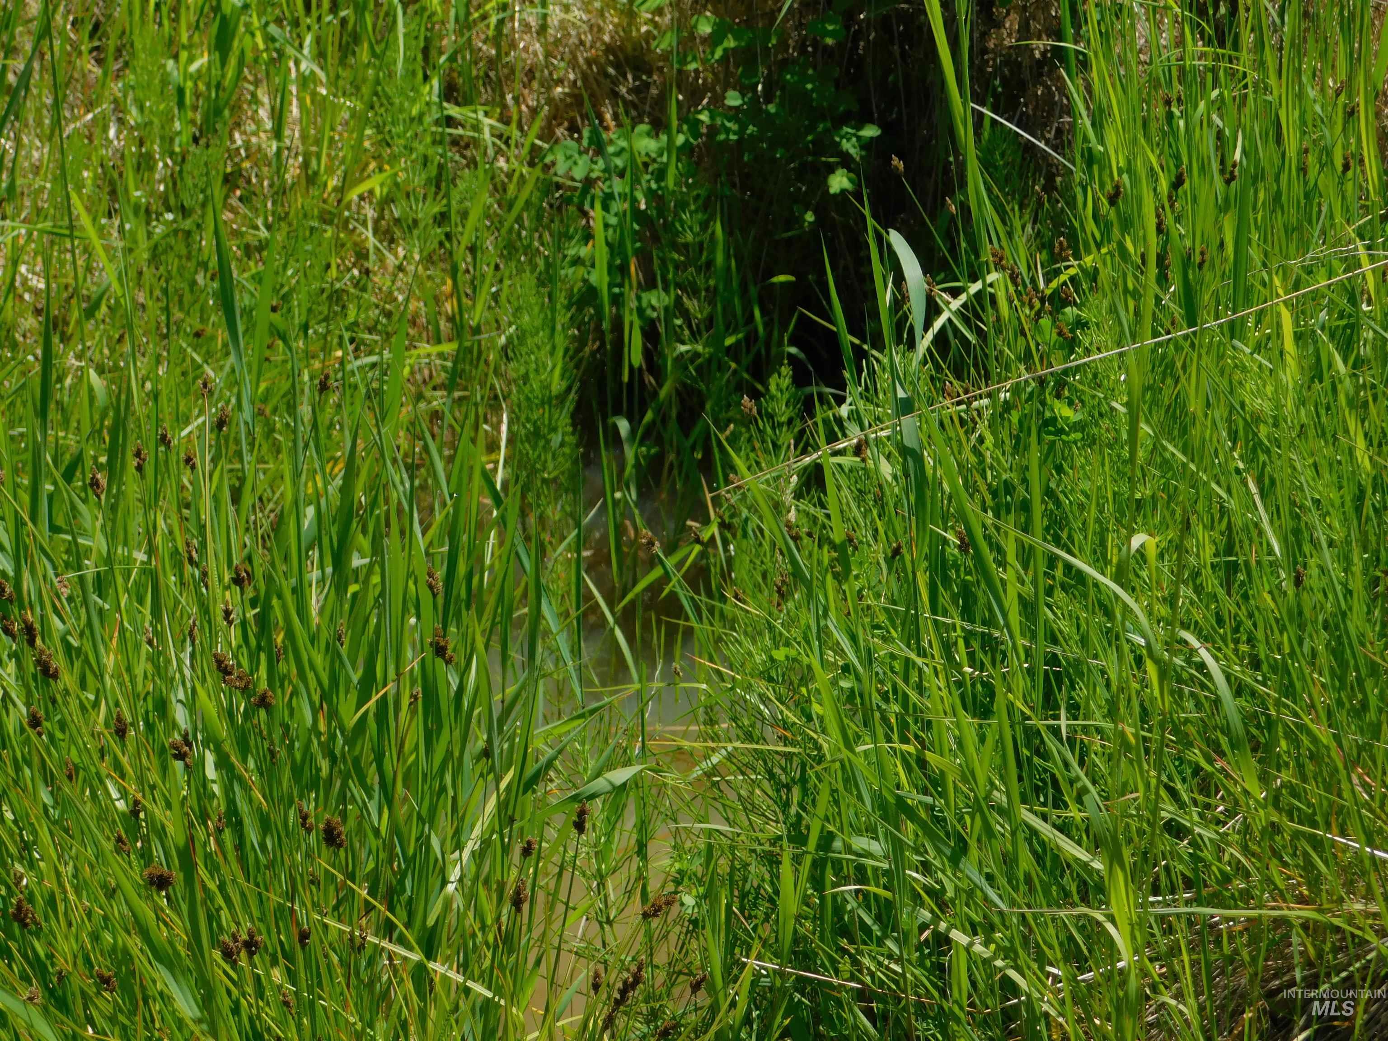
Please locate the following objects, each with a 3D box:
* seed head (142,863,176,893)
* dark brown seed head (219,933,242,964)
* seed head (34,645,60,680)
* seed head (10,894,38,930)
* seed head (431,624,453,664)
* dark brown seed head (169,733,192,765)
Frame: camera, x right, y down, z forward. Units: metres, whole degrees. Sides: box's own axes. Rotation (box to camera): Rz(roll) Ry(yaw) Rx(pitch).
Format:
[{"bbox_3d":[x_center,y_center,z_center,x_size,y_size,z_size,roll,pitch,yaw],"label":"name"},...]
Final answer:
[{"bbox_3d":[-0.341,0.229,2.330,0.020,0.015,0.018,0,20,0],"label":"seed head"},{"bbox_3d":[-0.292,0.270,2.300,0.014,0.017,0.012,-9,20,0],"label":"dark brown seed head"},{"bbox_3d":[-0.452,0.099,2.550,0.014,0.023,0.012,-17,19,0],"label":"seed head"},{"bbox_3d":[-0.422,0.247,2.300,0.015,0.020,0.013,-15,19,0],"label":"seed head"},{"bbox_3d":[-0.178,0.088,2.580,0.014,0.025,0.012,-12,20,0],"label":"seed head"},{"bbox_3d":[-0.345,0.154,2.450,0.015,0.020,0.012,-7,20,0],"label":"dark brown seed head"}]

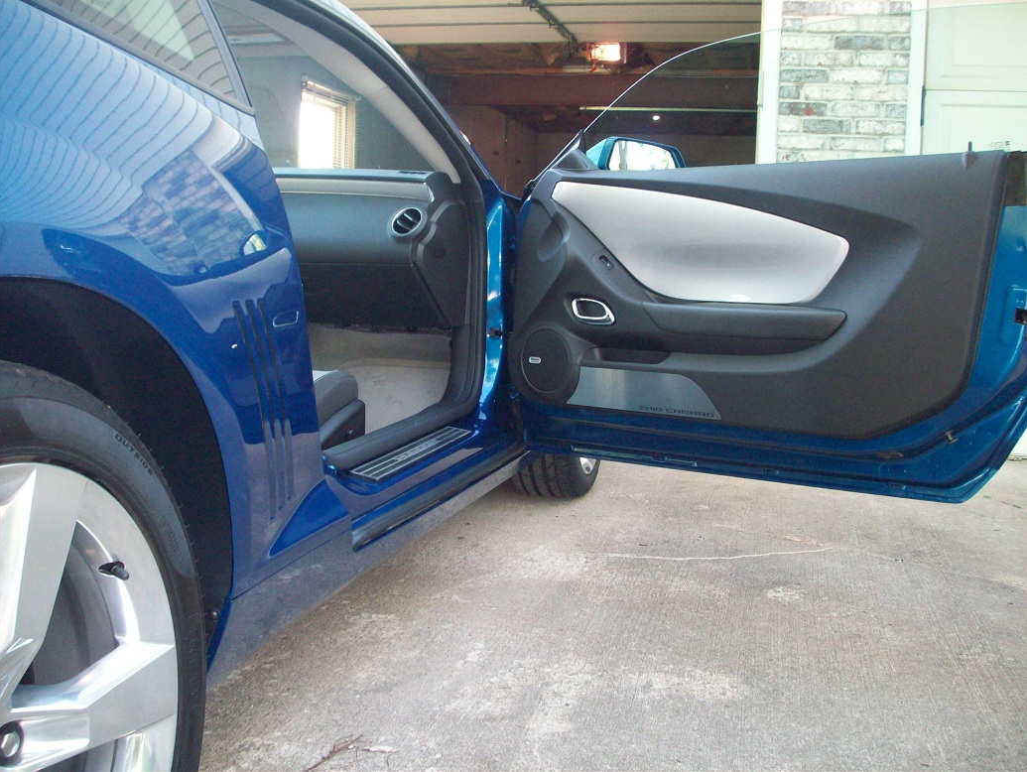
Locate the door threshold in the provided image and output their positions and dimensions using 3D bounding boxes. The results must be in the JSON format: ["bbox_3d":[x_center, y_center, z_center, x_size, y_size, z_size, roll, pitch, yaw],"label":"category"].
[{"bbox_3d":[-0.208,0.145,2.378,0.076,0.016,0.605,6,8,14],"label":"door threshold"}]

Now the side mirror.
[{"bbox_3d":[0.327,-0.578,2.920,0.245,0.150,0.130,-3,8,-33],"label":"side mirror"}]

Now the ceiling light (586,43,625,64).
[{"bbox_3d":[0.654,-2.361,7.800,0.245,0.150,0.150,3,7,11],"label":"ceiling light"}]

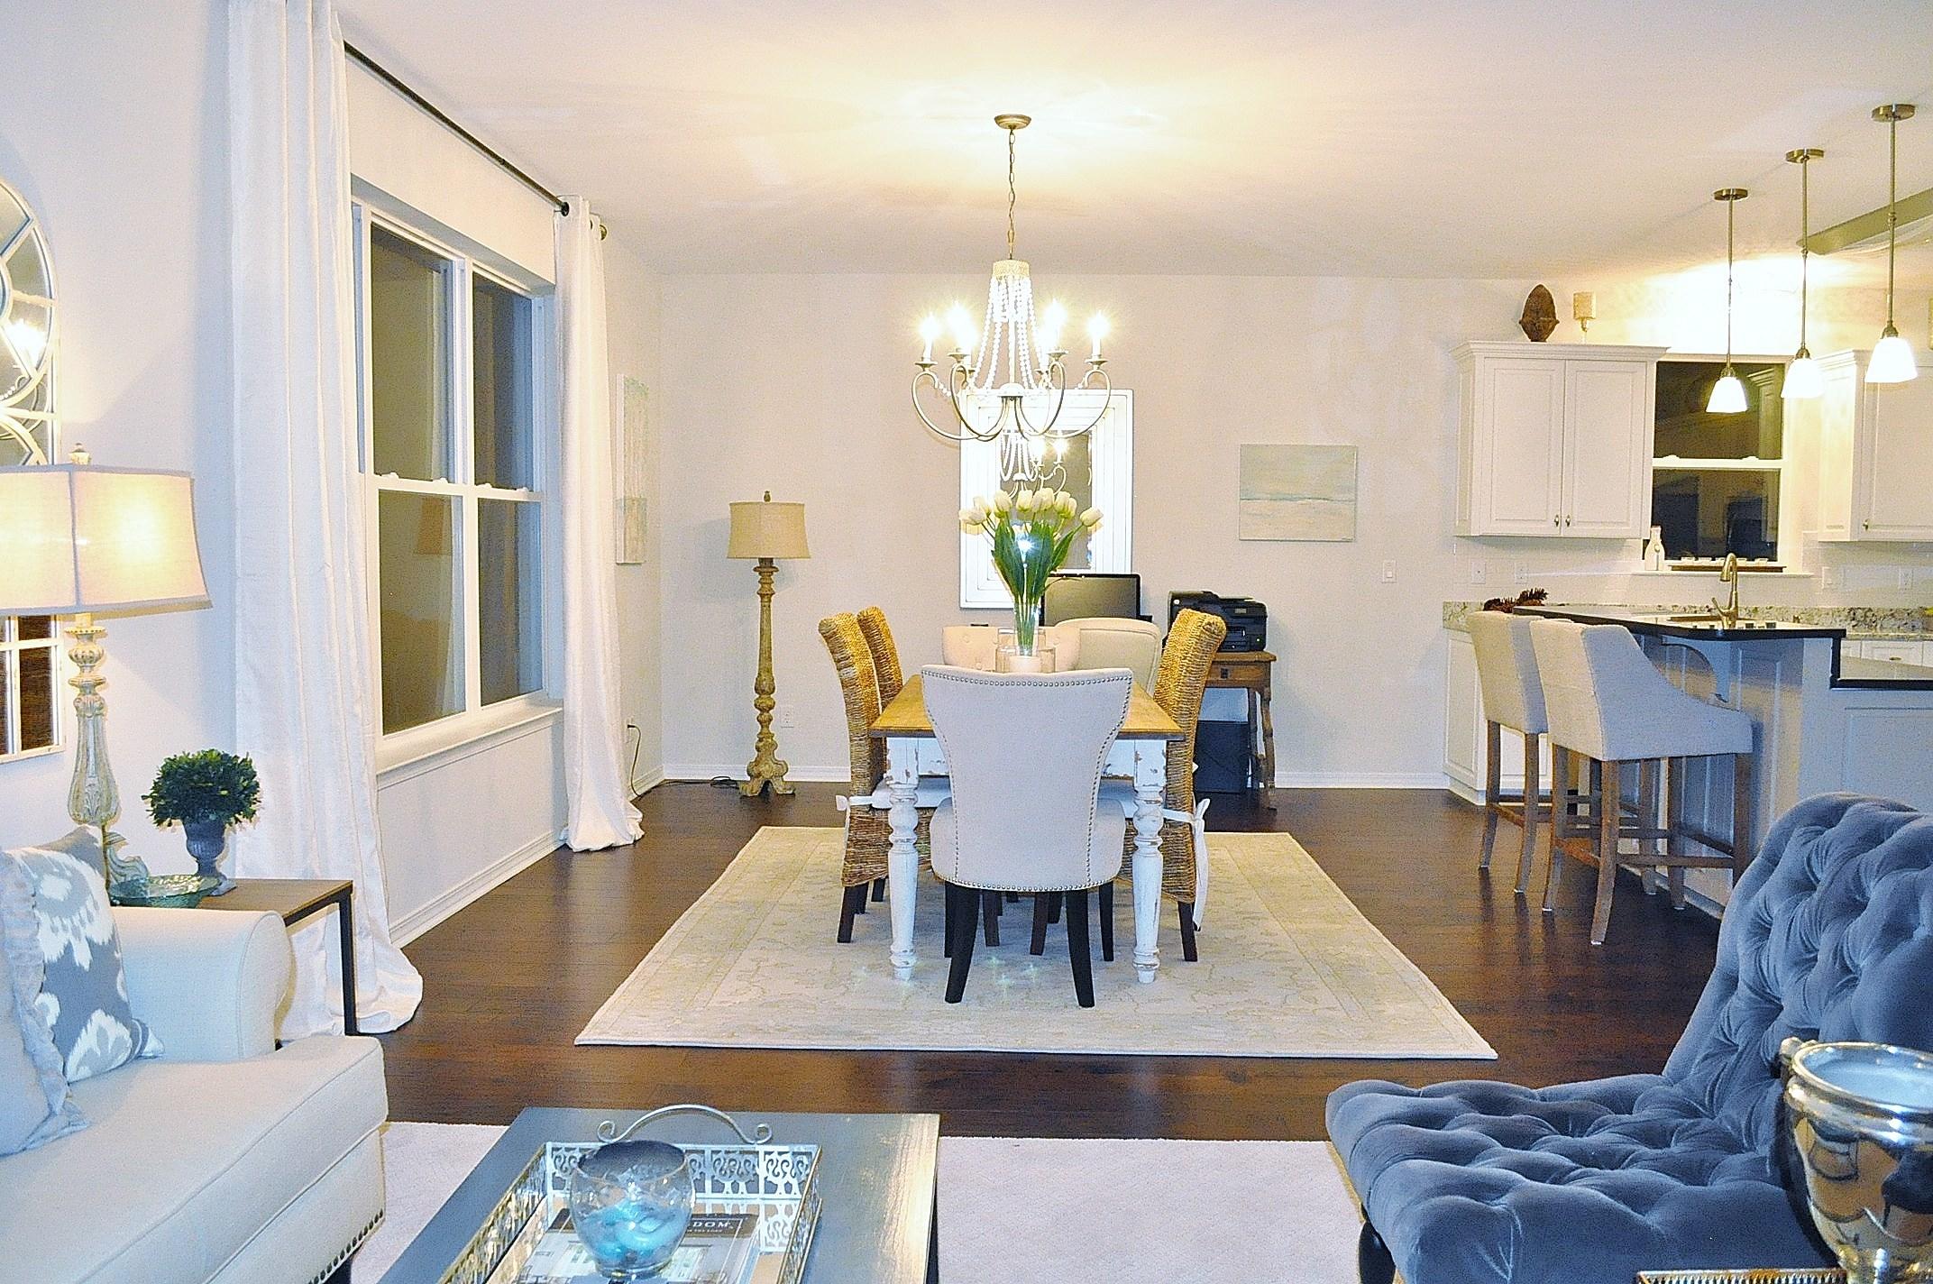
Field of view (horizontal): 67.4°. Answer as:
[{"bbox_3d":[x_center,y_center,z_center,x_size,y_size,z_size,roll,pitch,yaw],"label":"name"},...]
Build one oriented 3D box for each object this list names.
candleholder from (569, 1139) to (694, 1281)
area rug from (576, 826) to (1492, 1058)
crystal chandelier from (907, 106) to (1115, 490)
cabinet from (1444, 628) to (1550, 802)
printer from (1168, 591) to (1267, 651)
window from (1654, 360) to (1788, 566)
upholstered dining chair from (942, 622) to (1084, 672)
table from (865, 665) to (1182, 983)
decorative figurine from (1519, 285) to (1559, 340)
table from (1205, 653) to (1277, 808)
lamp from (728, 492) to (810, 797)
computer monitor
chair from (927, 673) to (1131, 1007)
[{"bbox_3d":[-0.381,0.652,1.654,0.145,0.120,0.145,0,4,0],"label":"candleholder"},{"bbox_3d":[0.220,0.959,5.202,2.400,0.012,2.900,0,4,2],"label":"area rug"},{"bbox_3d":[0.160,-1.234,4.998,0.700,1.100,0.700,0,4,2],"label":"crystal chandelier"},{"bbox_3d":[2.803,0.390,7.576,0.400,0.880,0.610,0,4,2],"label":"cabinet"},{"bbox_3d":[1.296,-0.115,7.590,0.460,0.315,0.400,1,4,2],"label":"printer"},{"bbox_3d":[4.017,-0.963,7.789,0.800,1.130,0.090,0,4,2],"label":"window"},{"bbox_3d":[0.187,0.423,6.067,0.590,0.975,0.620,0,4,2],"label":"upholstered dining chair"},{"bbox_3d":[0.208,0.585,5.202,0.930,0.770,1.820,1,4,2],"label":"table"},{"bbox_3d":[2.924,-1.682,7.416,0.212,0.295,0.120,0,4,2],"label":"decorative figurine"},{"bbox_3d":[1.280,0.431,7.521,0.550,0.765,0.570,0,4,2],"label":"table"},{"bbox_3d":[-1.049,0.010,7.673,0.440,1.590,0.440,1,4,2],"label":"lamp"},{"bbox_3d":[0.647,-0.154,7.509,0.530,0.390,0.180,0,4,2],"label":"computer monitor"},{"bbox_3d":[0.182,0.533,4.365,0.590,0.975,0.620,0,4,2],"label":"chair"}]

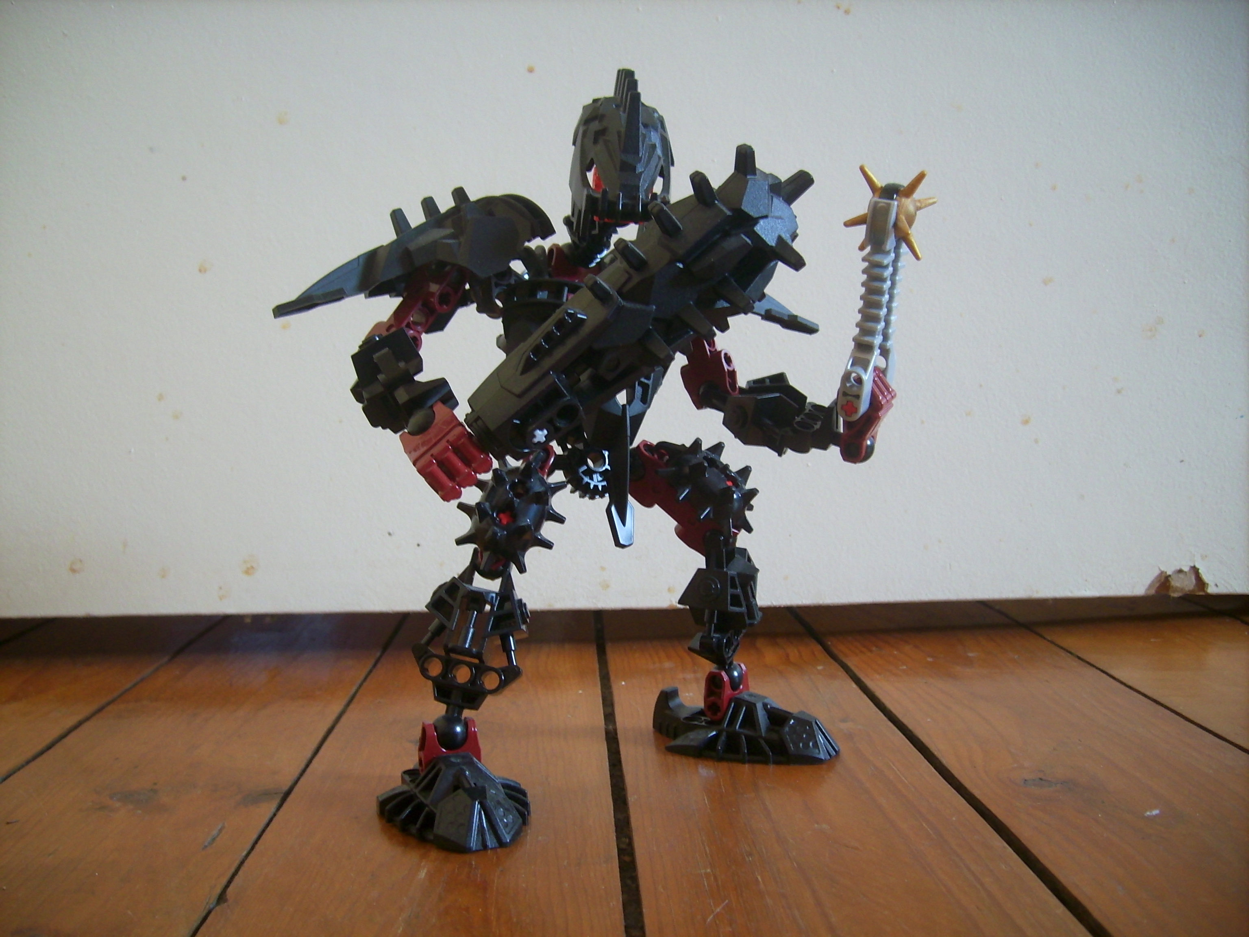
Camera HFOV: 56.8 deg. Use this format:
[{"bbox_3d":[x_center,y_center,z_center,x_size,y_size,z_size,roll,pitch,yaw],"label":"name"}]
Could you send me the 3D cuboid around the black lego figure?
[{"bbox_3d":[0.004,-0.009,0.301,0.172,0.195,0.107,-3,5,-22],"label":"black lego figure"}]

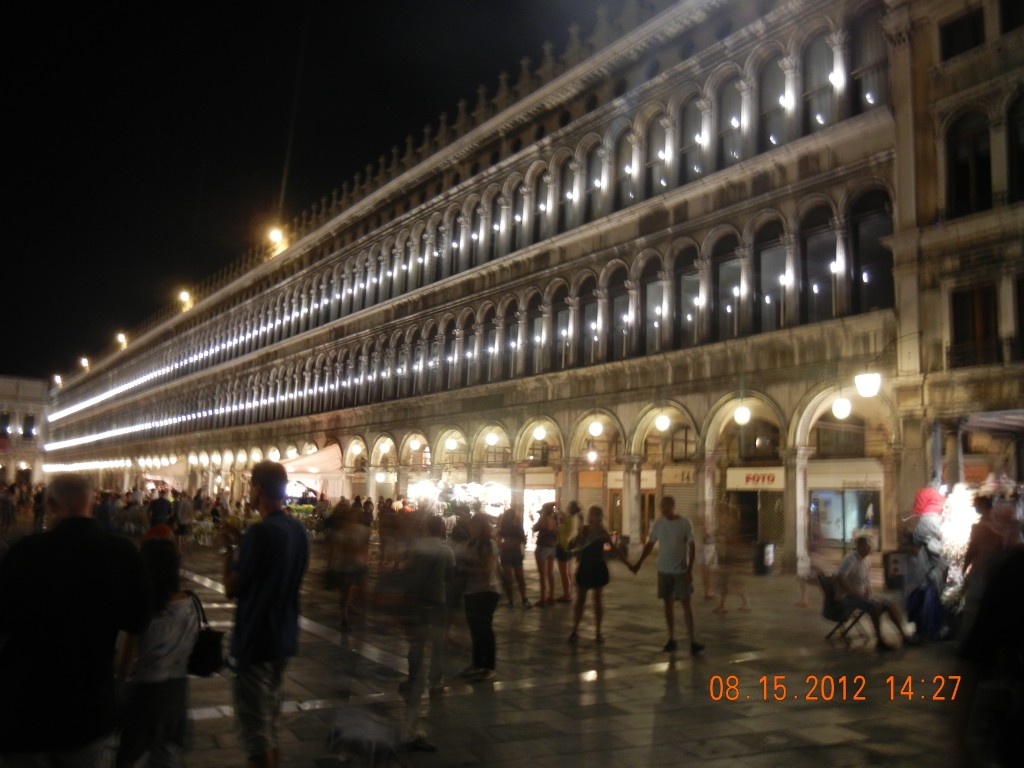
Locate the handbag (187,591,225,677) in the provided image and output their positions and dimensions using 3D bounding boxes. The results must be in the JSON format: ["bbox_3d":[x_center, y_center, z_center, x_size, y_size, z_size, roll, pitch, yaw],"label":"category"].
[{"bbox_3d":[-1.312,1.068,3.800,0.130,0.370,0.240,3,-8,-3],"label":"handbag"}]

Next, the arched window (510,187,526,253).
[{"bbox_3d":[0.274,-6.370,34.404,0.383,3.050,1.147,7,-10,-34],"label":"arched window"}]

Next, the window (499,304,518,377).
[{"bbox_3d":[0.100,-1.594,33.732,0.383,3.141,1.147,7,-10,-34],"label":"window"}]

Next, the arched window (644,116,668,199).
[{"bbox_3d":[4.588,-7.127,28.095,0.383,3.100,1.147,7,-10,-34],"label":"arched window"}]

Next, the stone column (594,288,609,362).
[{"bbox_3d":[2.952,-1.944,29.058,0.360,2.560,0.360,7,-10,-34],"label":"stone column"}]

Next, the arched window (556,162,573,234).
[{"bbox_3d":[1.939,-6.822,32.347,0.323,2.747,1.071,8,-10,-34],"label":"arched window"}]

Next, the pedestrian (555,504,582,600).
[{"bbox_3d":[0.960,2.809,14.944,0.420,1.665,0.430,-1,-9,21],"label":"pedestrian"}]

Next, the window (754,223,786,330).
[{"bbox_3d":[6.833,-2.833,23.528,0.260,2.970,1.070,7,-10,-34],"label":"window"}]

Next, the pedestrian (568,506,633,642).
[{"bbox_3d":[1.082,2.323,10.850,0.720,1.650,0.420,0,-8,16],"label":"pedestrian"}]

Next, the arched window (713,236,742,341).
[{"bbox_3d":[5.978,-2.686,24.776,0.260,2.970,1.070,7,-10,-34],"label":"arched window"}]

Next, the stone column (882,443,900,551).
[{"bbox_3d":[8.526,2.747,19.978,0.330,2.850,0.330,7,-10,-34],"label":"stone column"}]

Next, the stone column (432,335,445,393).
[{"bbox_3d":[-3.068,-0.870,37.667,0.400,2.490,0.390,7,-10,-34],"label":"stone column"}]

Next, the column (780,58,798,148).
[{"bbox_3d":[7.387,-7.459,23.568,0.383,2.698,0.383,7,-10,-34],"label":"column"}]

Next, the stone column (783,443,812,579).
[{"bbox_3d":[6.993,3.106,21.795,0.520,3.130,0.500,7,-10,-34],"label":"stone column"}]

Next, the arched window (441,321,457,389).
[{"bbox_3d":[-2.616,-1.224,37.950,0.323,3.030,1.071,8,-10,-34],"label":"arched window"}]

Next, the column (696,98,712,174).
[{"bbox_3d":[5.613,-7.236,25.934,0.360,2.430,0.360,2,-8,0],"label":"column"}]

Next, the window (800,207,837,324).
[{"bbox_3d":[7.689,-2.979,22.280,0.260,2.970,1.070,7,-10,-34],"label":"window"}]

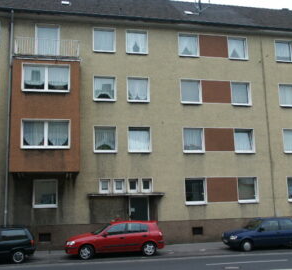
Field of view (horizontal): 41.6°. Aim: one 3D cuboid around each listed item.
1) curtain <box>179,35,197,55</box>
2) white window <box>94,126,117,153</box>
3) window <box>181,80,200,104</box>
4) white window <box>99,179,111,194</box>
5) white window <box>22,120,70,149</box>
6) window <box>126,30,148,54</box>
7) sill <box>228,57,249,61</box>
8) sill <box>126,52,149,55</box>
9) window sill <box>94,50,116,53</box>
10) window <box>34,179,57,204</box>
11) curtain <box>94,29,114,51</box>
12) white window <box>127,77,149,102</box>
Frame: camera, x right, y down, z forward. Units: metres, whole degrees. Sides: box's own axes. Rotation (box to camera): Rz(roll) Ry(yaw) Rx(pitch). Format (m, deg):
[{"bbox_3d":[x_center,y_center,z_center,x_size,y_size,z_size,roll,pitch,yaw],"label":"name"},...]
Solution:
[{"bbox_3d":[2.370,-5.078,21.663,1.033,1.239,0.100,1,-10,-12],"label":"curtain"},{"bbox_3d":[-2.129,0.265,20.318,1.195,1.375,0.150,1,-10,-12],"label":"white window"},{"bbox_3d":[2.486,-2.329,21.069,1.176,1.353,0.160,1,-10,-12],"label":"window"},{"bbox_3d":[-2.047,2.546,19.278,0.565,0.810,0.150,1,-10,-12],"label":"white window"},{"bbox_3d":[-4.562,-0.035,17.622,2.192,1.363,0.180,1,-10,-13],"label":"white window"},{"bbox_3d":[-0.469,-5.134,21.302,1.239,1.401,0.140,1,-10,-12],"label":"window"},{"bbox_3d":[5.507,-4.484,22.765,1.220,0.090,0.180,1,-10,-12],"label":"sill"},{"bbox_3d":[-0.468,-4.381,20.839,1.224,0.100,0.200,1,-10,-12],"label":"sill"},{"bbox_3d":[-2.248,-4.566,21.117,1.220,0.090,0.180,1,-10,-12],"label":"window sill"},{"bbox_3d":[-4.838,2.837,18.543,1.179,1.398,0.160,1,-10,-12],"label":"window"},{"bbox_3d":[-2.268,-5.216,21.063,1.085,1.248,0.100,1,-10,-12],"label":"curtain"},{"bbox_3d":[-0.386,-2.361,20.326,1.173,1.343,0.180,1,-10,-13],"label":"white window"}]

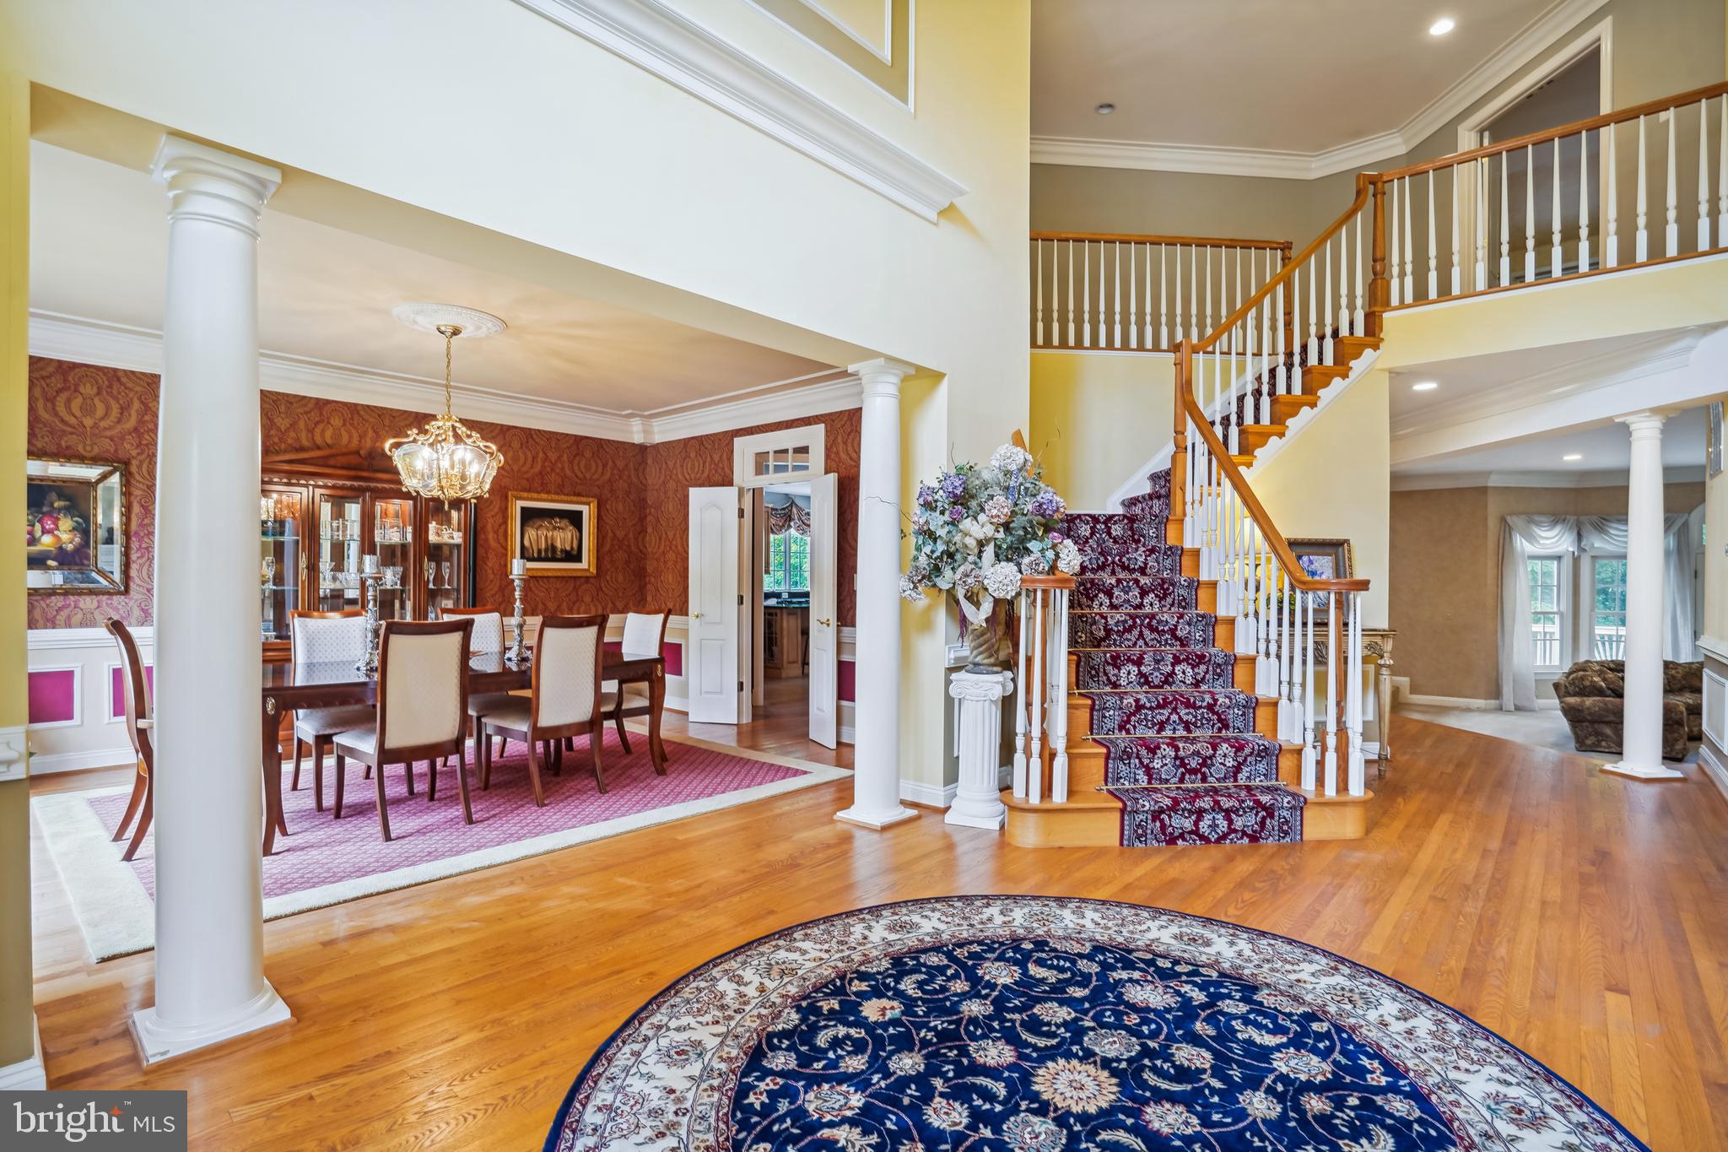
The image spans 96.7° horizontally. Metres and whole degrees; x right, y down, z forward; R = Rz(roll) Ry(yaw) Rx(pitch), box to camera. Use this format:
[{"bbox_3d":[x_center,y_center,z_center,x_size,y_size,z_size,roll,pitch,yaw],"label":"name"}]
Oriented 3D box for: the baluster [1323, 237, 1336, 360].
[{"bbox_3d":[3.171,-1.861,5.229,0.043,0.860,0.043,1,1,39],"label":"baluster"}]

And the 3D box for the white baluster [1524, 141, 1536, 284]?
[{"bbox_3d":[4.049,-2.193,4.665,0.041,0.850,0.041,0,0,39],"label":"white baluster"}]

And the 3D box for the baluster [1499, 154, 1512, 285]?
[{"bbox_3d":[4.075,-2.262,4.875,0.043,0.853,0.043,0,0,39],"label":"baluster"}]

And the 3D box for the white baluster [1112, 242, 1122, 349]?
[{"bbox_3d":[2.069,-2.294,6.261,0.038,0.870,0.038,0,1,-6],"label":"white baluster"}]

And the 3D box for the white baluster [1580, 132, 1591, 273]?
[{"bbox_3d":[4.363,-2.261,4.646,0.043,0.854,0.043,0,0,39],"label":"white baluster"}]

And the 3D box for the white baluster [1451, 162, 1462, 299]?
[{"bbox_3d":[3.767,-2.194,4.880,0.041,0.850,0.041,0,0,39],"label":"white baluster"}]

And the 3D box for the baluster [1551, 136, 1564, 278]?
[{"bbox_3d":[4.267,-2.269,4.720,0.042,0.870,0.042,1,1,39],"label":"baluster"}]

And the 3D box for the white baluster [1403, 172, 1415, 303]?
[{"bbox_3d":[3.699,-2.276,5.204,0.042,0.870,0.042,1,1,39],"label":"white baluster"}]

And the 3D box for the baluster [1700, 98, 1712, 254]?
[{"bbox_3d":[4.613,-2.191,4.210,0.041,0.850,0.041,0,0,39],"label":"baluster"}]

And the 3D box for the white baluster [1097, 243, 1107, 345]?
[{"bbox_3d":[1.874,-2.199,6.030,0.041,0.850,0.041,0,0,-6],"label":"white baluster"}]

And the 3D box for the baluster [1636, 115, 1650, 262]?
[{"bbox_3d":[4.557,-2.261,4.494,0.043,0.857,0.043,0,0,39],"label":"baluster"}]

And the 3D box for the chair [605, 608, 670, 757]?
[{"bbox_3d":[-1.700,0.745,5.150,0.580,1.030,0.620,0,0,42],"label":"chair"}]

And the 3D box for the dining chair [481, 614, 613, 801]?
[{"bbox_3d":[-1.816,0.726,4.436,0.610,1.030,0.500,0,0,40],"label":"dining chair"}]

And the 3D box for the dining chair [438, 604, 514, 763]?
[{"bbox_3d":[-2.439,0.737,5.043,0.660,1.060,0.500,1,1,41],"label":"dining chair"}]

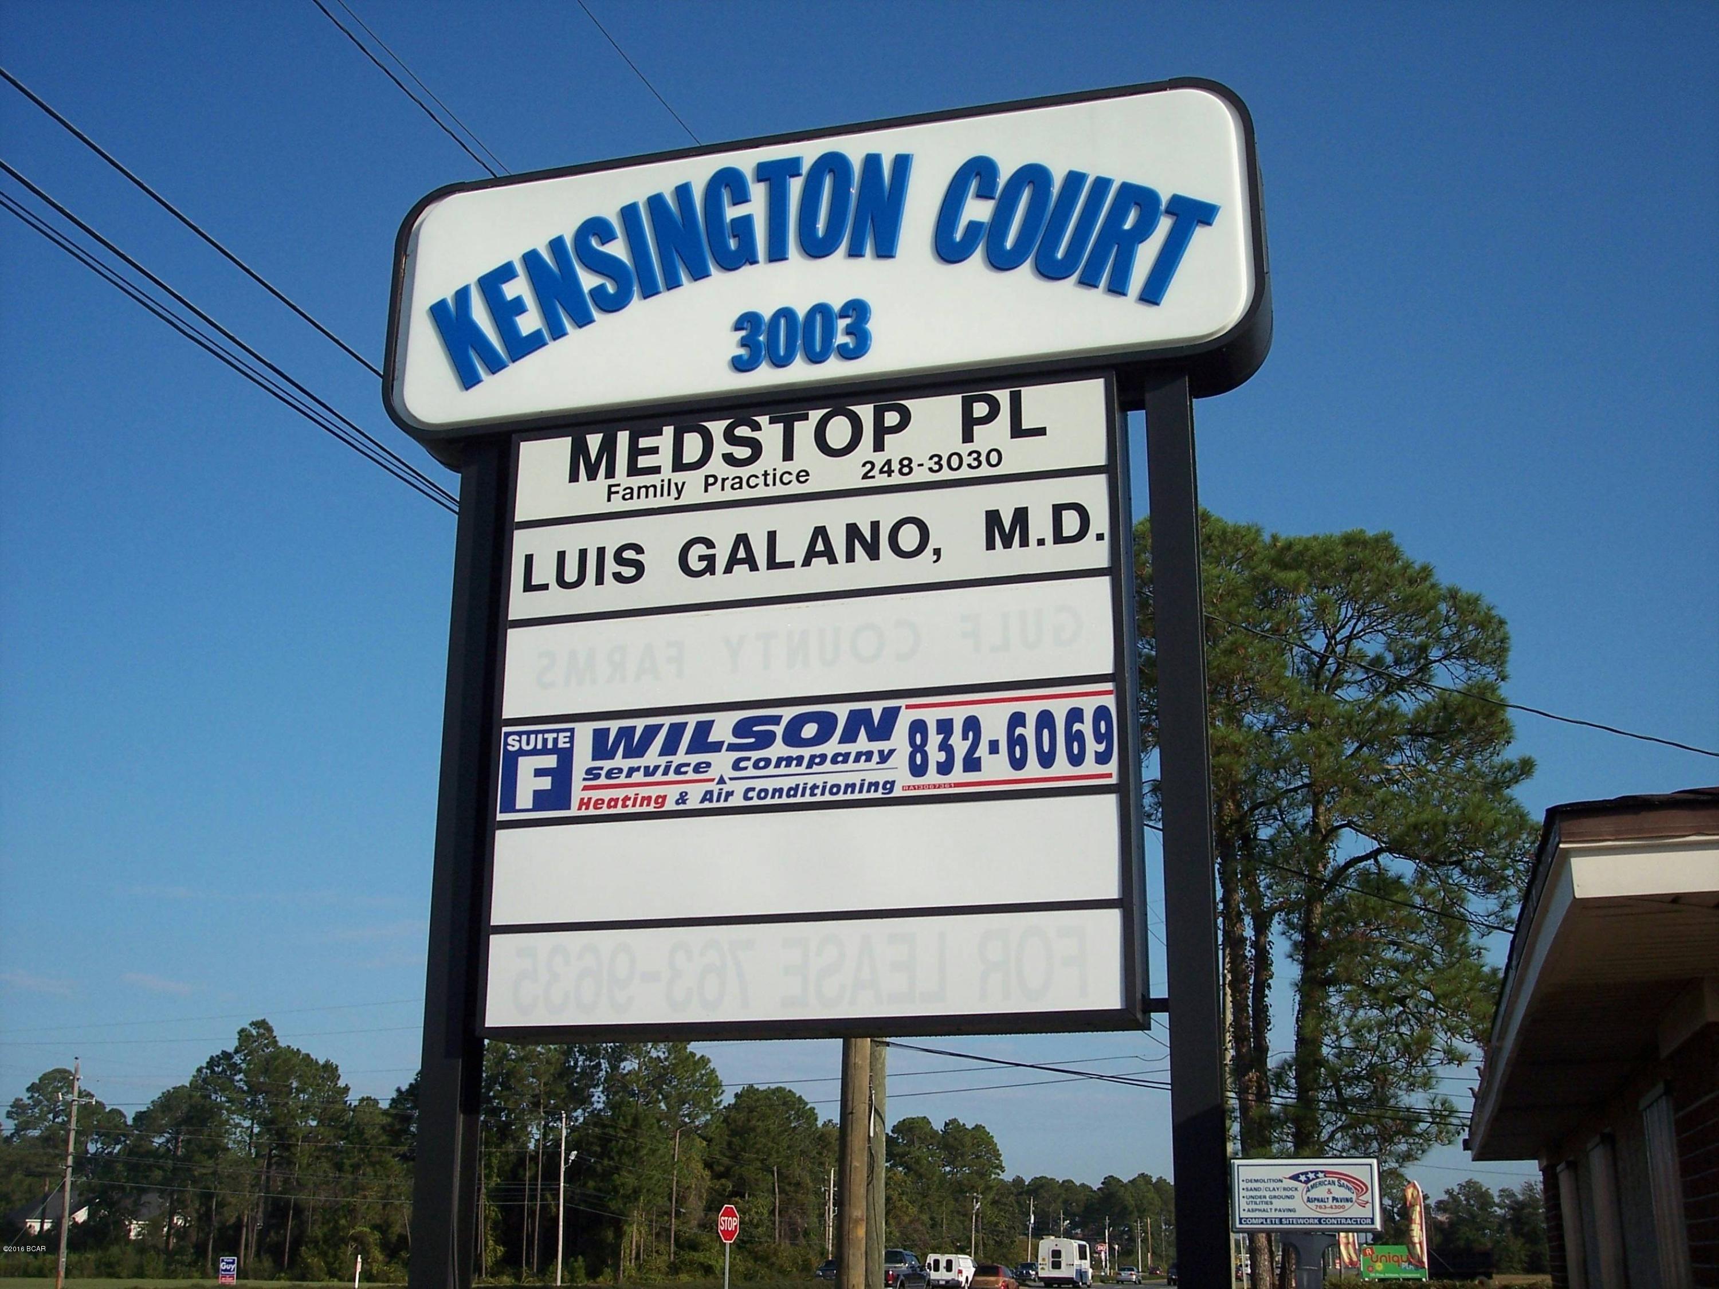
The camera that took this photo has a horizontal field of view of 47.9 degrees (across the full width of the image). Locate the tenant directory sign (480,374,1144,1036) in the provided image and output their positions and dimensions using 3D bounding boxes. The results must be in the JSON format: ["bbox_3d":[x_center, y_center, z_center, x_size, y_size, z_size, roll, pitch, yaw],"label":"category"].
[{"bbox_3d":[-0.135,0.192,5.401,1.790,1.760,0.265,-4,-18,15],"label":"tenant directory sign"}]

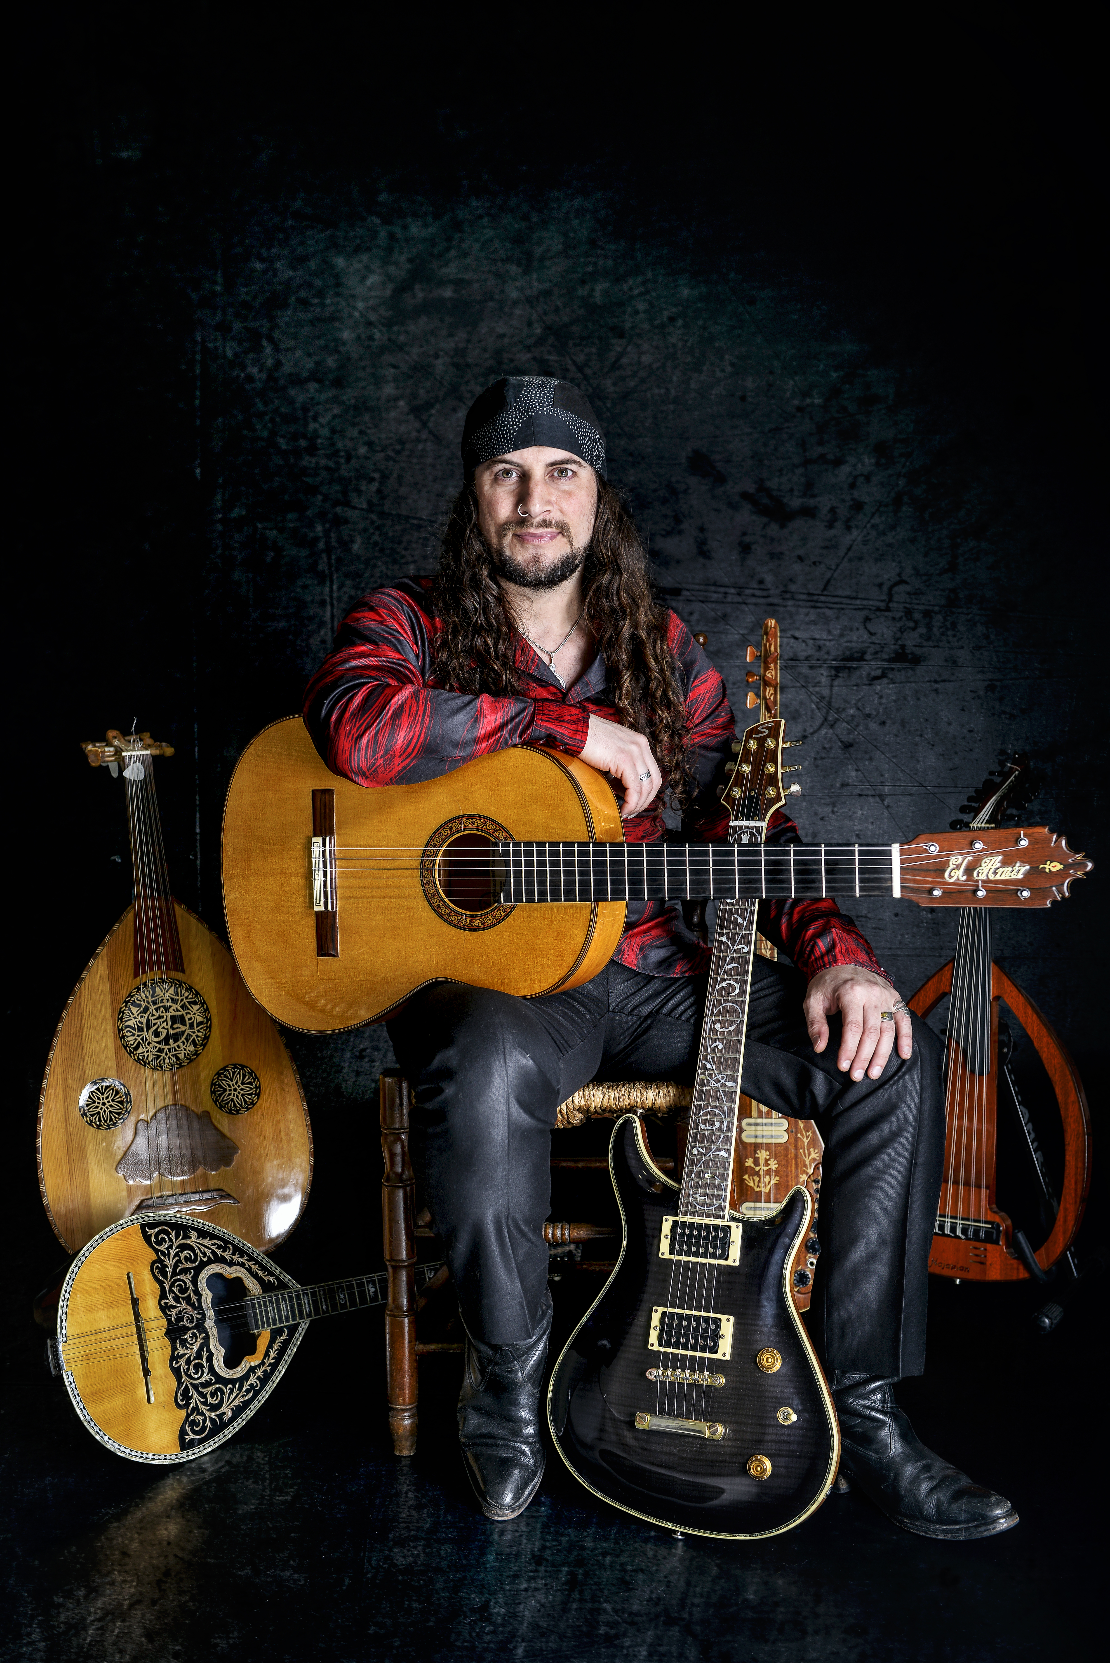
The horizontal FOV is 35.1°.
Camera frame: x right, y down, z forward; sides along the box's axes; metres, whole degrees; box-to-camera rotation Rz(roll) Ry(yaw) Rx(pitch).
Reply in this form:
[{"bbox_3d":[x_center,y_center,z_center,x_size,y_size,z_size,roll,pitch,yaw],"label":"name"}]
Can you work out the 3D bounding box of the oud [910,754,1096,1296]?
[{"bbox_3d":[0.641,0.266,2.639,0.360,0.800,0.160,1,-9,27],"label":"oud"}]

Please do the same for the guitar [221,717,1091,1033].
[{"bbox_3d":[0.076,0.043,1.916,1.000,0.365,0.110,-1,2,24],"label":"guitar"}]

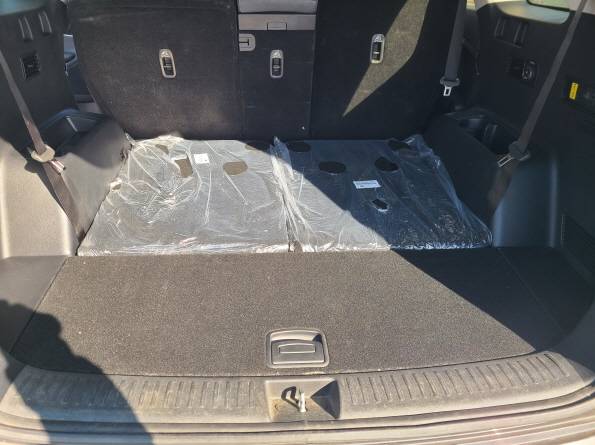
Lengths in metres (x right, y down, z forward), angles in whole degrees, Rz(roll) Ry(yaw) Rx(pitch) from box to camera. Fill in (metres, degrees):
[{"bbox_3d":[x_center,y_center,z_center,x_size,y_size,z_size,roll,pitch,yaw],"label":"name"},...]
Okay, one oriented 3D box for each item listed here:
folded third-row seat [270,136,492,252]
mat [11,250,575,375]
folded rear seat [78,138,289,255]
[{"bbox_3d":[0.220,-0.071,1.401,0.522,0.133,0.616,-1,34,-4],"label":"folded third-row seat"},{"bbox_3d":[0.005,0.192,0.973,1.113,0.029,0.364,-1,34,-4],"label":"mat"},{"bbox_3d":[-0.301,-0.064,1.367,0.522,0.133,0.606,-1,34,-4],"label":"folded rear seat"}]

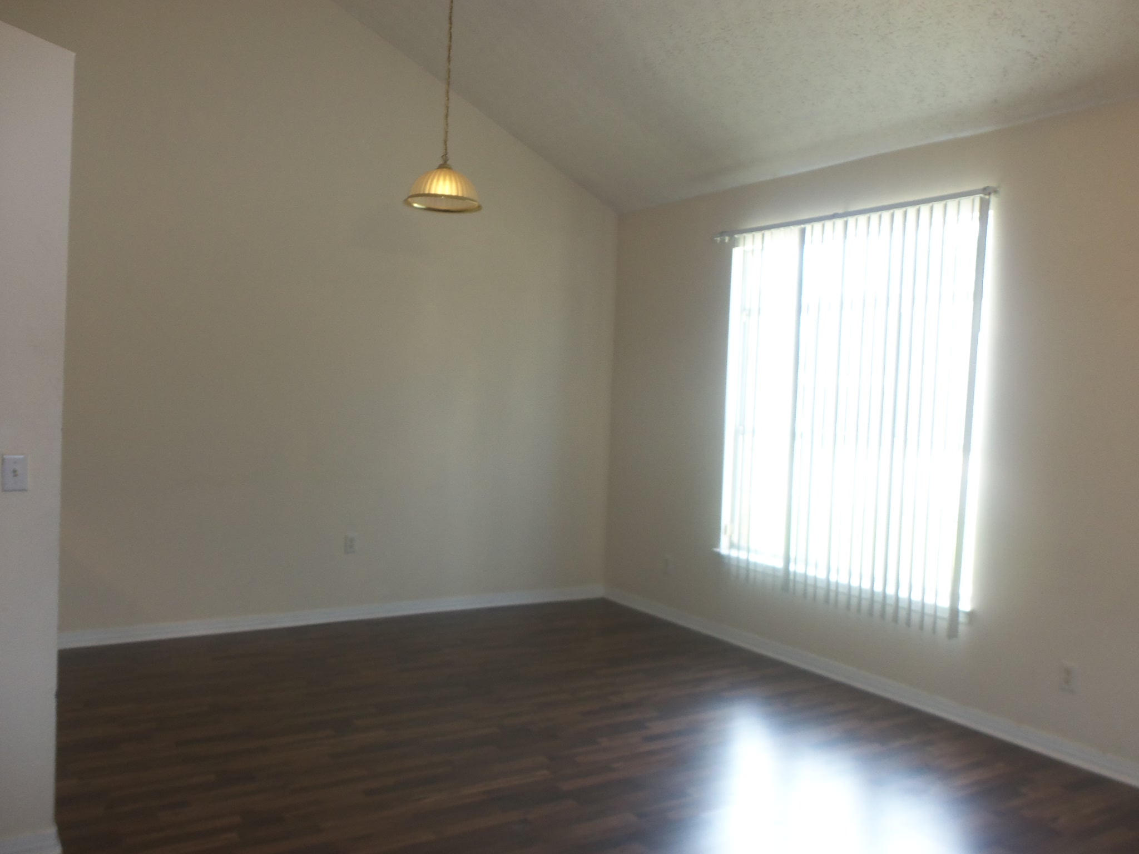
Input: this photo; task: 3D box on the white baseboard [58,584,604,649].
[{"bbox_3d":[-1.234,1.199,5.917,3.587,0.095,0.018,2,2,-34],"label":"white baseboard"}]

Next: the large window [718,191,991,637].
[{"bbox_3d":[1.424,-0.099,5.143,0.100,2.120,1.790,2,2,-34],"label":"large window"}]

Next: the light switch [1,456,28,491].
[{"bbox_3d":[-1.728,0.144,2.870,0.071,0.115,0.012,2,2,-34],"label":"light switch"}]

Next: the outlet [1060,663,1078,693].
[{"bbox_3d":[2.181,1.093,4.021,0.010,0.115,0.072,2,2,-34],"label":"outlet"}]

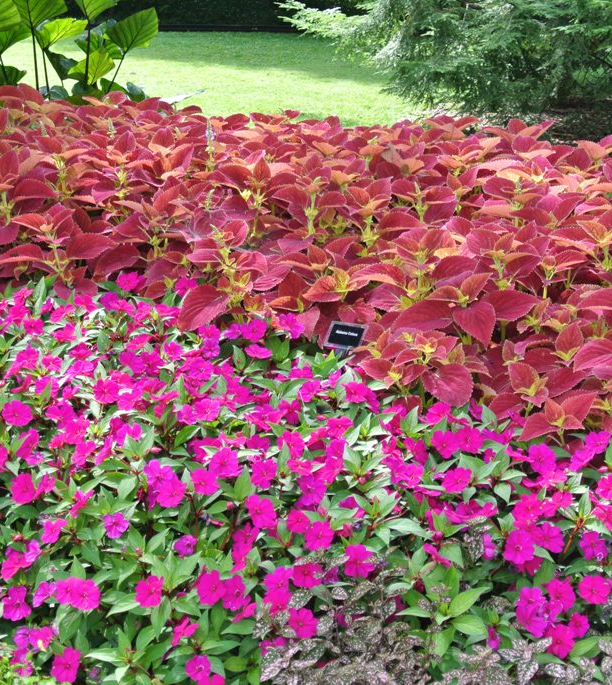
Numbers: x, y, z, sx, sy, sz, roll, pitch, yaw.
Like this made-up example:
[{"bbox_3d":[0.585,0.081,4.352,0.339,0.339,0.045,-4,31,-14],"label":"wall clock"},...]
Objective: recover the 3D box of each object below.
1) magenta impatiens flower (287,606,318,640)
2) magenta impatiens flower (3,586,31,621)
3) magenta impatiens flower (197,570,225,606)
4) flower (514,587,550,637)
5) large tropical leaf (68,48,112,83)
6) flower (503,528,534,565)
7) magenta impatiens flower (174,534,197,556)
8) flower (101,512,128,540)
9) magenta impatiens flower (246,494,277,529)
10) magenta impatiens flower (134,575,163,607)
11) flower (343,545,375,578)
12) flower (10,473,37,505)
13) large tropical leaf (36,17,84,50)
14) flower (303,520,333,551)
[{"bbox_3d":[-0.006,0.519,3.220,0.058,0.058,0.025,0,-17,0],"label":"magenta impatiens flower"},{"bbox_3d":[-0.550,0.496,3.300,0.052,0.063,0.028,-4,-12,-15],"label":"magenta impatiens flower"},{"bbox_3d":[-0.171,0.439,3.100,0.058,0.062,0.020,9,-19,30],"label":"magenta impatiens flower"},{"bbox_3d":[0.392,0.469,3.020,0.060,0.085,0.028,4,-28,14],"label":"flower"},{"bbox_3d":[-0.769,-0.989,6.200,0.160,0.140,0.070,0,38,0],"label":"large tropical leaf"},{"bbox_3d":[0.422,0.405,3.450,0.062,0.070,0.026,4,-12,16],"label":"flower"},{"bbox_3d":[-0.212,0.356,3.050,0.041,0.041,0.022,3,-12,10],"label":"magenta impatiens flower"},{"bbox_3d":[-0.340,0.328,3.100,0.049,0.050,0.018,-3,-14,-9],"label":"flower"},{"bbox_3d":[-0.083,0.316,3.250,0.058,0.020,0.062,-7,58,-27],"label":"magenta impatiens flower"},{"bbox_3d":[-0.263,0.414,2.900,0.052,0.054,0.020,5,-13,15],"label":"magenta impatiens flower"},{"bbox_3d":[0.089,0.372,2.950,0.056,0.058,0.020,2,-15,5],"label":"flower"},{"bbox_3d":[-0.594,0.307,3.650,0.053,0.066,0.026,0,-11,-1],"label":"flower"},{"bbox_3d":[-0.852,-1.071,6.000,0.170,0.115,0.120,-2,15,-8],"label":"large tropical leaf"},{"bbox_3d":[0.023,0.389,3.500,0.059,0.059,0.025,0,-16,0],"label":"flower"}]

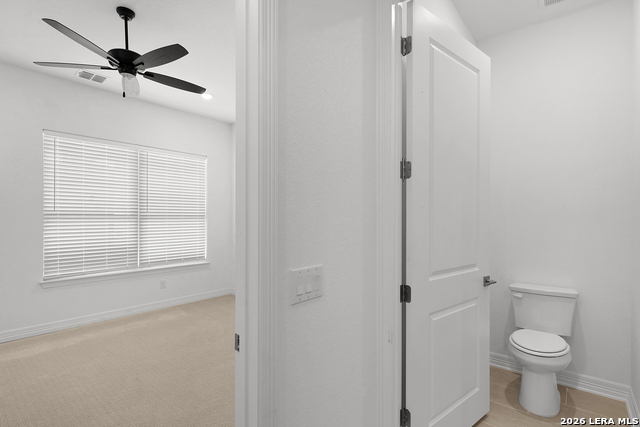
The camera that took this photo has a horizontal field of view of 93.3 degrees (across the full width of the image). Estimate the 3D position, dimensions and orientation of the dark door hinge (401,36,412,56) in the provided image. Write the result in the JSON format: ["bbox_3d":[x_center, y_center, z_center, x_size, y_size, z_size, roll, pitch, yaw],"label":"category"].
[{"bbox_3d":[0.441,-0.855,1.545,0.056,0.090,0.028,0,-1,1],"label":"dark door hinge"}]

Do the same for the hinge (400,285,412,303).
[{"bbox_3d":[0.441,0.413,1.545,0.056,0.090,0.028,0,-1,1],"label":"hinge"}]

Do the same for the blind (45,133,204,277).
[{"bbox_3d":[-2.562,-0.080,4.277,0.070,1.720,2.000,-1,-1,41],"label":"blind"}]

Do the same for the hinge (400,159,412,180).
[{"bbox_3d":[0.441,-0.220,1.545,0.056,0.090,0.028,0,-1,1],"label":"hinge"}]

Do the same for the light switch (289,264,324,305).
[{"bbox_3d":[-0.042,0.265,1.125,0.011,0.121,0.163,-1,-1,41],"label":"light switch"}]

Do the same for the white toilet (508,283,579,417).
[{"bbox_3d":[1.609,0.976,2.215,0.440,0.760,0.690,-1,-1,41],"label":"white toilet"}]

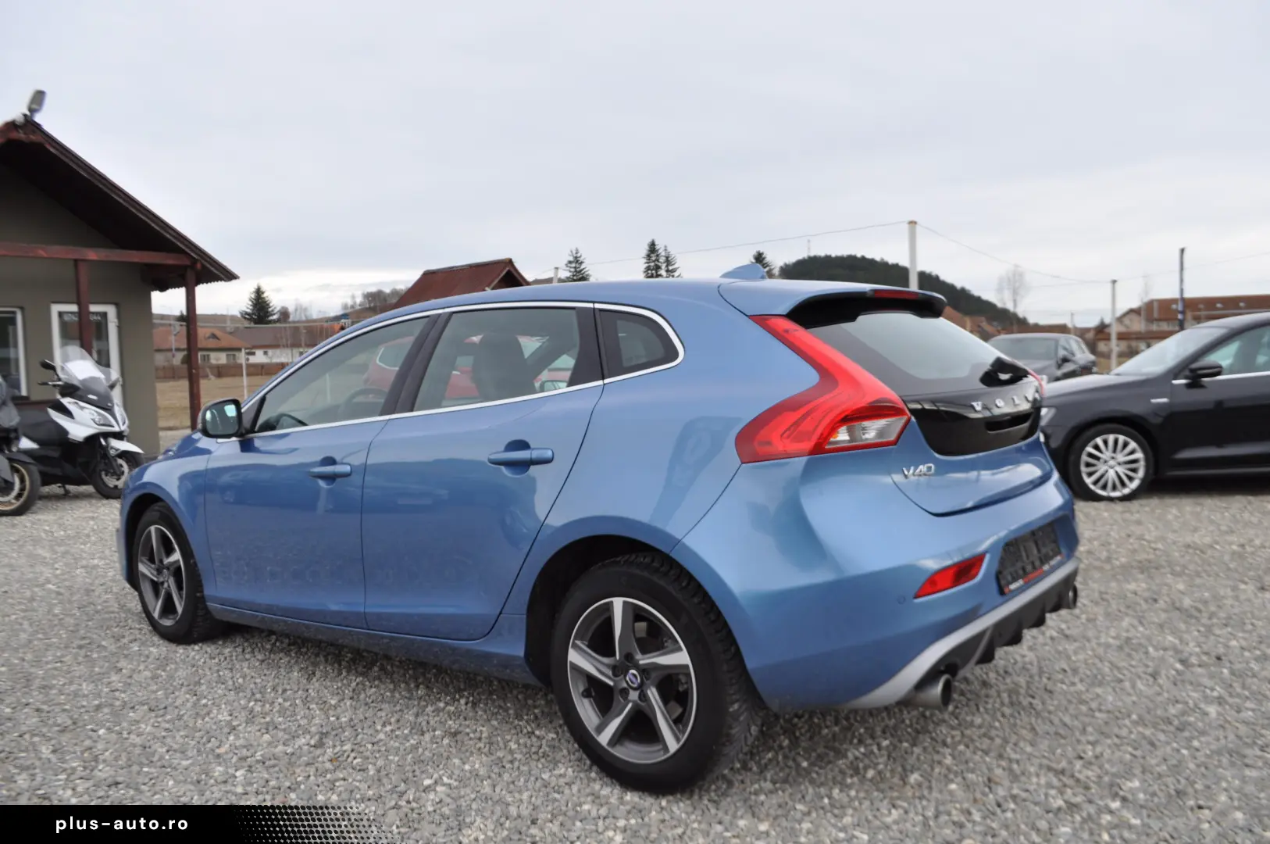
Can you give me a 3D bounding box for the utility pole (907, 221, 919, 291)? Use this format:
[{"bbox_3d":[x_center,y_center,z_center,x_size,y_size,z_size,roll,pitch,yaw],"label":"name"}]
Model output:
[{"bbox_3d":[9.161,-3.624,31.138,0.280,5.856,0.280,-2,3,0],"label":"utility pole"}]

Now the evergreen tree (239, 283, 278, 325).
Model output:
[{"bbox_3d":[-45.398,-10.855,115.000,5.400,11.300,5.400,-2,3,0],"label":"evergreen tree"}]

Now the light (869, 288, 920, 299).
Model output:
[{"bbox_3d":[0.788,-0.388,2.898,0.037,0.027,0.345,0,3,39],"label":"light"}]

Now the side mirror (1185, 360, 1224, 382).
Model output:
[{"bbox_3d":[4.365,-0.393,7.310,0.155,0.150,0.240,-2,3,2],"label":"side mirror"}]

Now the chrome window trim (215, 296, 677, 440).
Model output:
[{"bbox_3d":[-0.751,-0.154,3.249,2.300,0.465,0.260,0,3,39],"label":"chrome window trim"}]

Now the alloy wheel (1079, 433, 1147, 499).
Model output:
[{"bbox_3d":[3.699,0.334,7.450,0.487,0.487,0.200,-2,3,2],"label":"alloy wheel"}]

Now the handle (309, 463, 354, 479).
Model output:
[{"bbox_3d":[-1.052,0.170,3.291,0.245,0.048,0.050,0,3,39],"label":"handle"}]

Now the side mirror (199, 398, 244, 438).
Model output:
[{"bbox_3d":[-1.628,-0.012,3.692,0.130,0.152,0.200,0,3,39],"label":"side mirror"}]

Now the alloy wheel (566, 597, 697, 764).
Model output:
[{"bbox_3d":[0.041,0.673,2.559,0.436,0.436,0.190,0,3,39],"label":"alloy wheel"}]

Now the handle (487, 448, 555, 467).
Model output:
[{"bbox_3d":[-0.336,0.101,2.750,0.253,0.046,0.050,0,3,39],"label":"handle"}]

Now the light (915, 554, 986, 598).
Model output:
[{"bbox_3d":[0.783,0.380,2.370,0.250,0.073,0.035,-4,3,-31],"label":"light"}]

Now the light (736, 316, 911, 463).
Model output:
[{"bbox_3d":[0.405,-0.090,2.325,0.460,0.375,0.300,0,3,39],"label":"light"}]

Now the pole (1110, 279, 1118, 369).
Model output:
[{"bbox_3d":[28.047,-5.411,55.637,0.310,5.801,0.310,-2,3,0],"label":"pole"}]

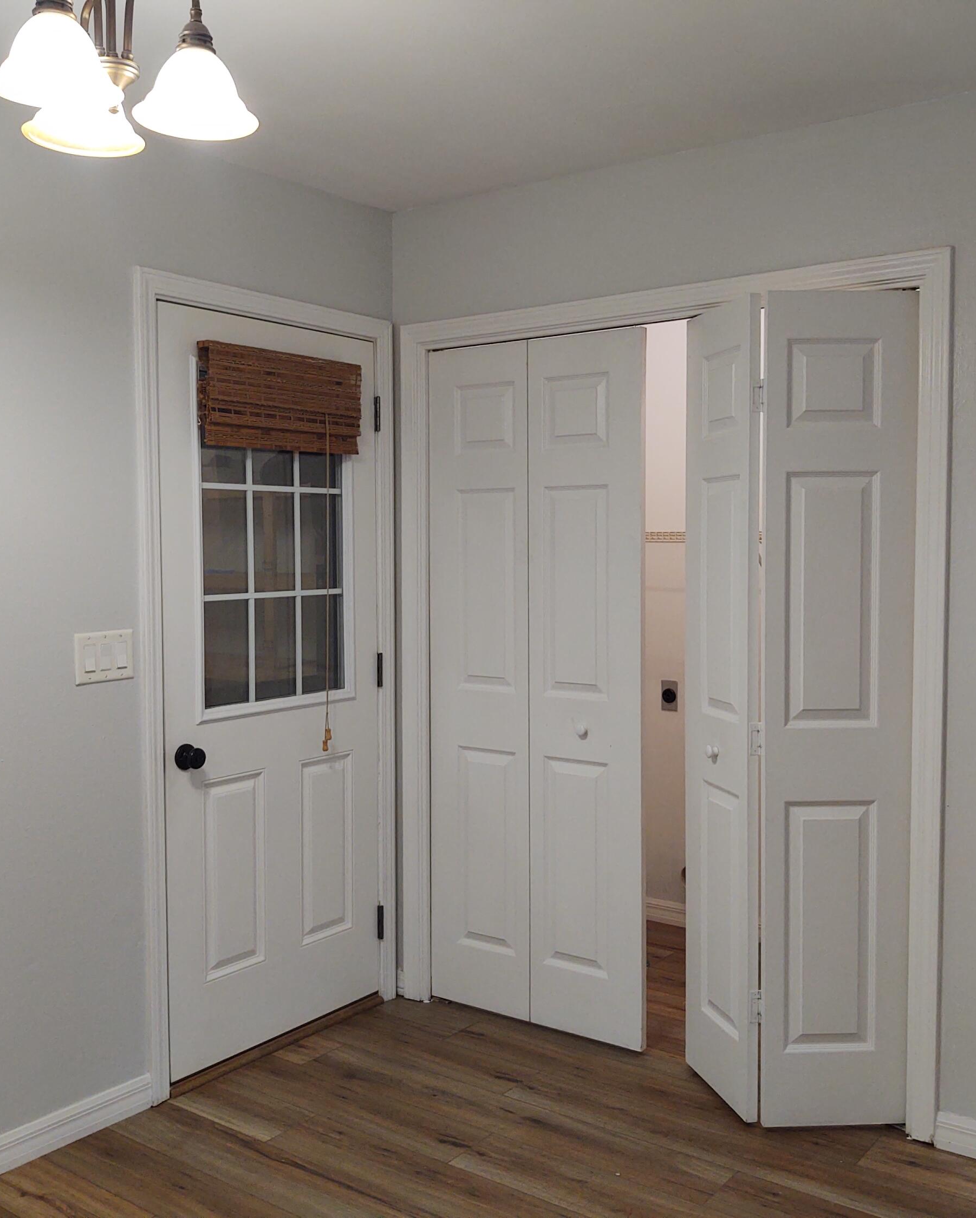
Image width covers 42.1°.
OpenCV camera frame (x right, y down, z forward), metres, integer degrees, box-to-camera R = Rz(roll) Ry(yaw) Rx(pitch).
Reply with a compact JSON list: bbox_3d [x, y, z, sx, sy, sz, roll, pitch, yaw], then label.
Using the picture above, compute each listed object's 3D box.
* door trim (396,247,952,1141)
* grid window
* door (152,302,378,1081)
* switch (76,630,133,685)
[{"bbox_3d":[0.433,0.195,3.483,1.643,2.101,0.122,2,4,36],"label":"door trim"},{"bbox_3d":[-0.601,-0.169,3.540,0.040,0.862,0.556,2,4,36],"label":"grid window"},{"bbox_3d":[-0.600,0.209,3.568,0.046,2.006,0.820,2,4,36],"label":"door"},{"bbox_3d":[-0.924,0.116,3.063,0.012,0.118,0.166,2,4,36],"label":"switch"}]

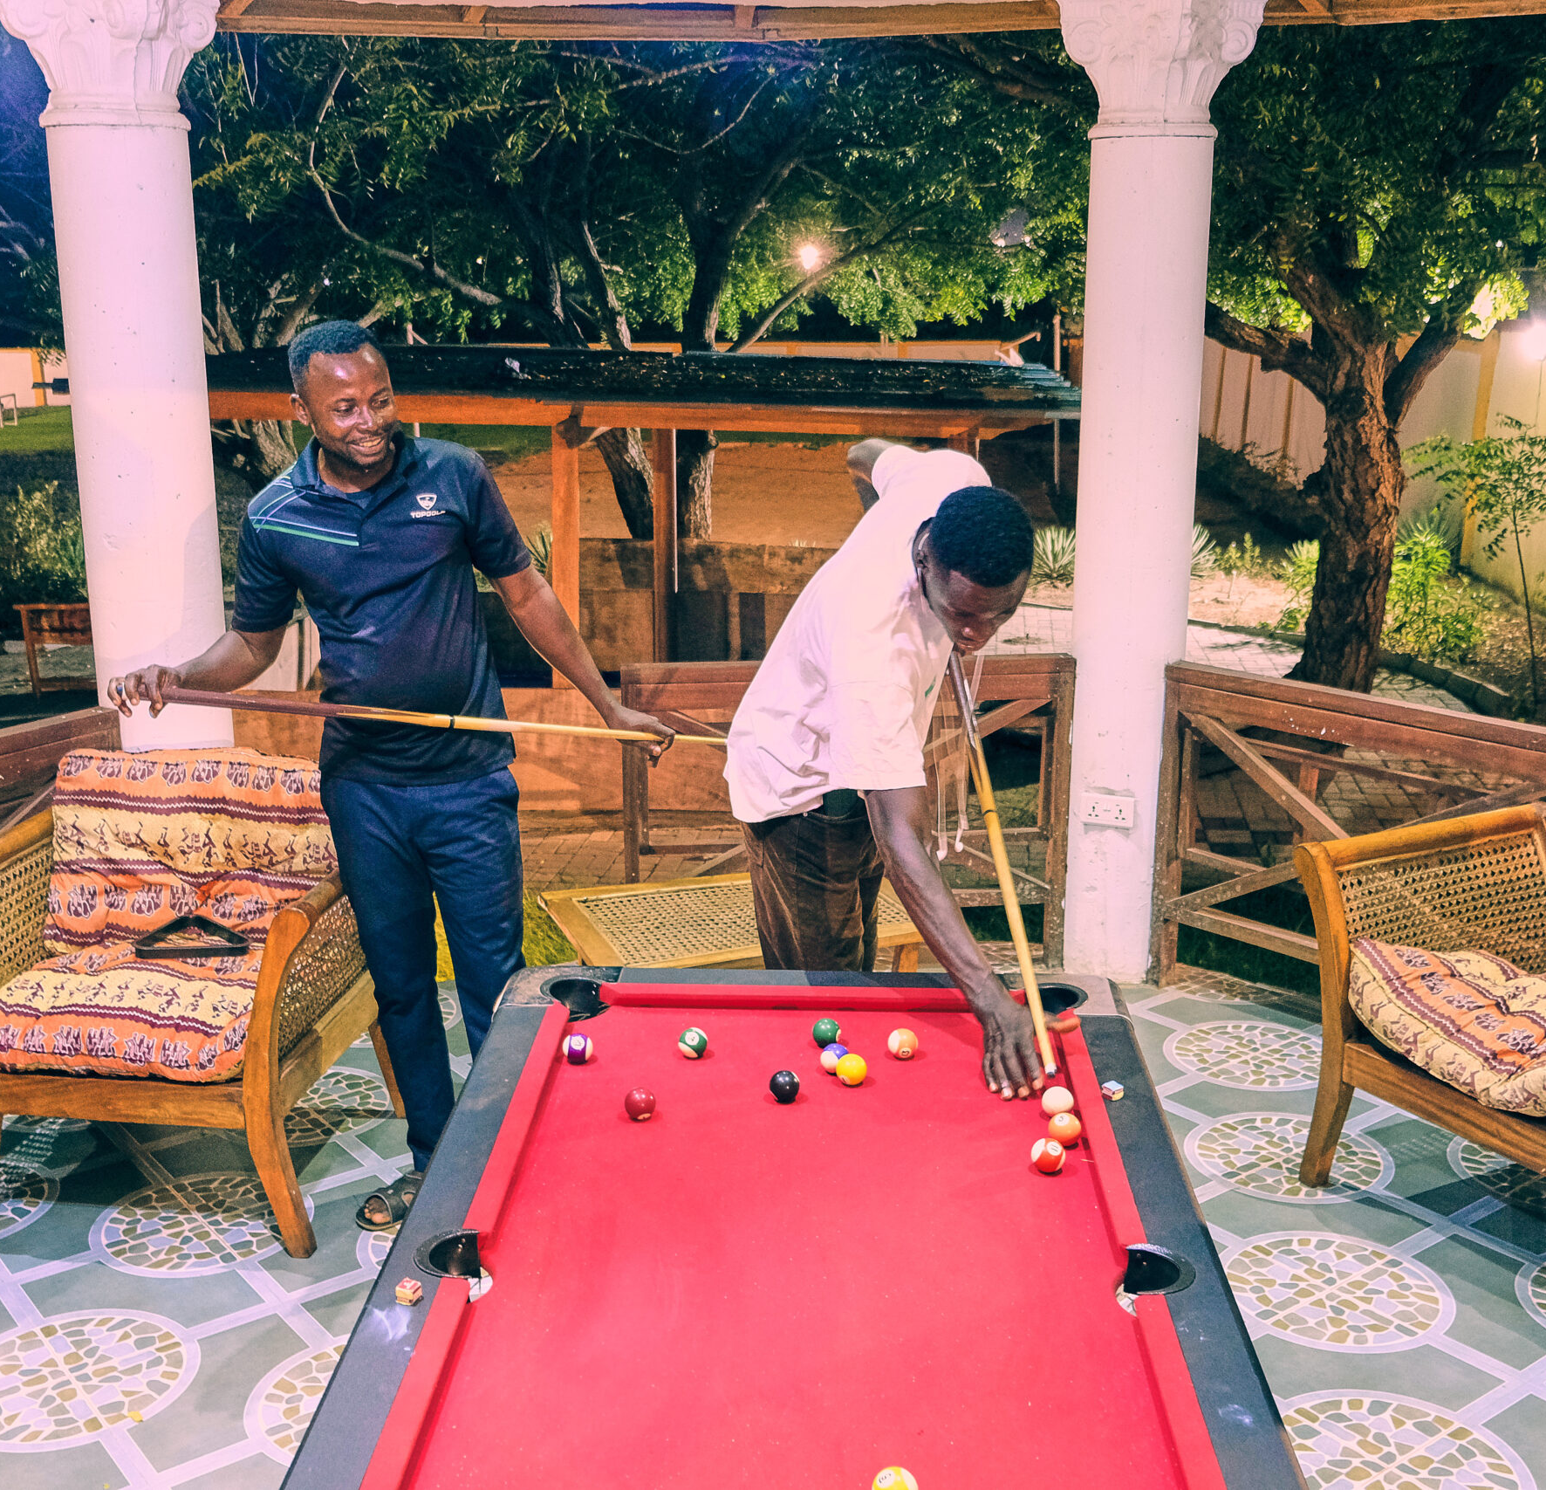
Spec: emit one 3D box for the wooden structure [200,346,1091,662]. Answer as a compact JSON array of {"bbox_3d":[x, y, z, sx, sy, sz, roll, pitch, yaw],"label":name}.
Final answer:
[{"bbox_3d":[-0.744,-1.041,9.165,4.483,1.964,3.555,1,14,4],"label":"wooden structure"}]

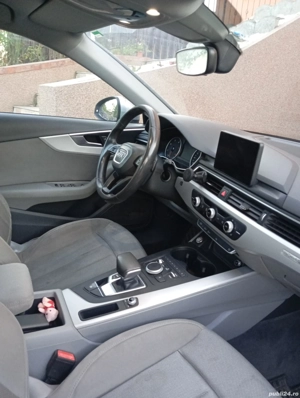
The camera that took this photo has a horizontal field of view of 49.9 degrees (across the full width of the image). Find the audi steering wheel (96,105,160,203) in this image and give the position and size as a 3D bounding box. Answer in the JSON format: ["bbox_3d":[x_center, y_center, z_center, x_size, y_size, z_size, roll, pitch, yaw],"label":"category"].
[{"bbox_3d":[-0.079,-0.160,1.165,0.085,0.370,0.370,19,10,-32],"label":"audi steering wheel"}]

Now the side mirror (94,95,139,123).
[{"bbox_3d":[-0.166,-0.448,1.623,0.135,0.133,0.220,-15,26,-37],"label":"side mirror"}]

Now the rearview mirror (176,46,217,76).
[{"bbox_3d":[0.104,-0.325,0.765,0.038,0.064,0.228,-6,22,-10],"label":"rearview mirror"}]

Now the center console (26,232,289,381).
[{"bbox_3d":[0.001,0.281,0.940,0.780,0.260,0.240,-7,22,-23],"label":"center console"}]

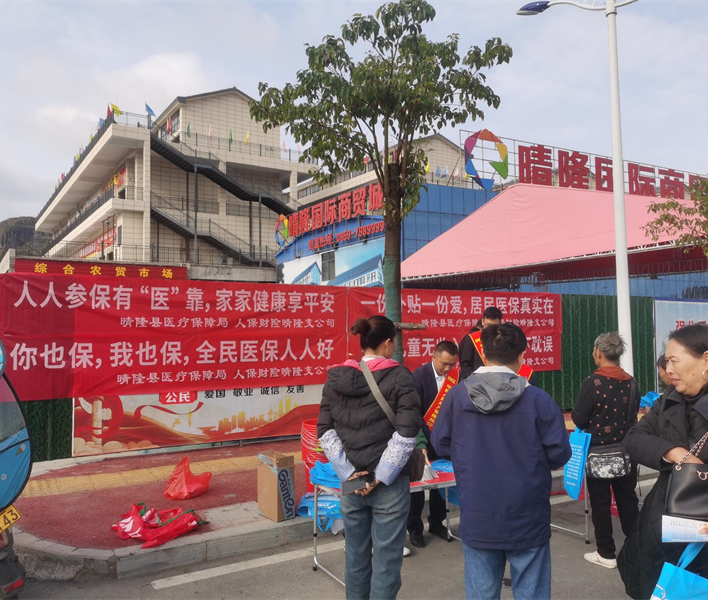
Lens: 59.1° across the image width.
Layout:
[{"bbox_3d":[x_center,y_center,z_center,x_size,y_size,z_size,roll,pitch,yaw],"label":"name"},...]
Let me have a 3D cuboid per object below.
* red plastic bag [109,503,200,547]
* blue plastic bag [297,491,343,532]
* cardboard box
[{"bbox_3d":[-1.400,1.579,4.433,0.560,0.160,0.460,1,-3,-18],"label":"red plastic bag"},{"bbox_3d":[-0.250,1.622,4.821,0.380,0.250,0.270,1,-3,-23],"label":"blue plastic bag"},{"bbox_3d":[-0.602,1.434,4.866,0.175,0.480,0.300,2,-3,-36],"label":"cardboard box"}]

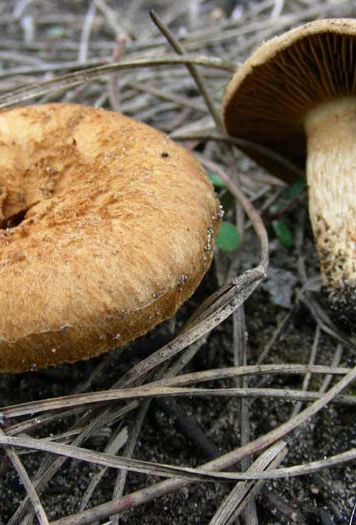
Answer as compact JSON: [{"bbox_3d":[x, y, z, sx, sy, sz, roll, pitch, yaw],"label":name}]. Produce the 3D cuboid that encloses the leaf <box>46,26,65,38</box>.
[{"bbox_3d":[-0.044,-0.083,0.278,0.006,0.002,0.005,0,42,0],"label":"leaf"}]

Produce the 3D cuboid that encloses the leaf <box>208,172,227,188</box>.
[{"bbox_3d":[0.010,-0.022,0.203,0.005,0.002,0.005,0,45,0],"label":"leaf"}]

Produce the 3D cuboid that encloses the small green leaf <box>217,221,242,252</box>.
[{"bbox_3d":[0.012,-0.006,0.185,0.006,0.002,0.007,0,60,0],"label":"small green leaf"}]

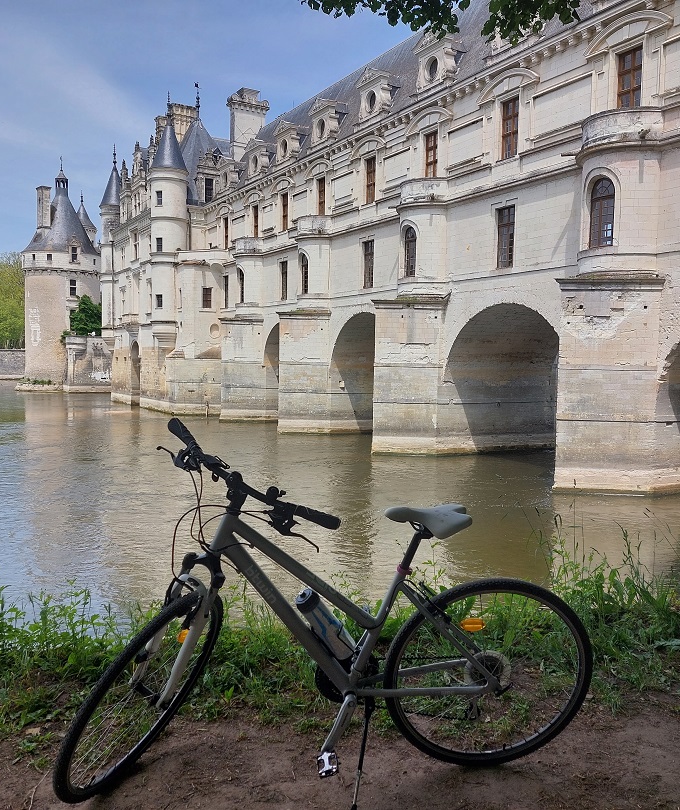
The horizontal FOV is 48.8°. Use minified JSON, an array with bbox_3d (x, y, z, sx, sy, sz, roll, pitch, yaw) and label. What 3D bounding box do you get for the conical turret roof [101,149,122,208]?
[{"bbox_3d":[-26.351,-26.643,87.500,3.400,6.900,3.400,-1,4,-30],"label":"conical turret roof"}]

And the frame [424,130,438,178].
[{"bbox_3d":[4.827,-13.057,39.531,0.160,2.500,1.220,-1,4,-30],"label":"frame"}]

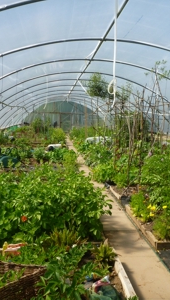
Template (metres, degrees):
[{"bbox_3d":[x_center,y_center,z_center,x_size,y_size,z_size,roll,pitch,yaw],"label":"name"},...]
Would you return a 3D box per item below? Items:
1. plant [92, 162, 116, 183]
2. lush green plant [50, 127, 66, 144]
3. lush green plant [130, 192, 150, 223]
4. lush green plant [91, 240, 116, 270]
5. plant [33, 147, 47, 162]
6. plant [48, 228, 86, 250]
[{"bbox_3d":[0.461,0.553,7.950,0.550,0.450,0.500,-1,5,-6],"label":"plant"},{"bbox_3d":[-1.628,-0.868,19.500,0.920,1.000,0.850,-1,5,-6],"label":"lush green plant"},{"bbox_3d":[0.826,0.871,4.900,0.280,0.380,0.280,-1,5,-6],"label":"lush green plant"},{"bbox_3d":[0.201,1.129,3.470,0.250,0.240,0.250,-1,5,-6],"label":"lush green plant"},{"bbox_3d":[-1.596,0.167,11.600,0.490,0.520,0.470,-1,5,-6],"label":"plant"},{"bbox_3d":[-0.218,1.088,3.920,0.430,0.260,0.340,-1,5,-6],"label":"plant"}]

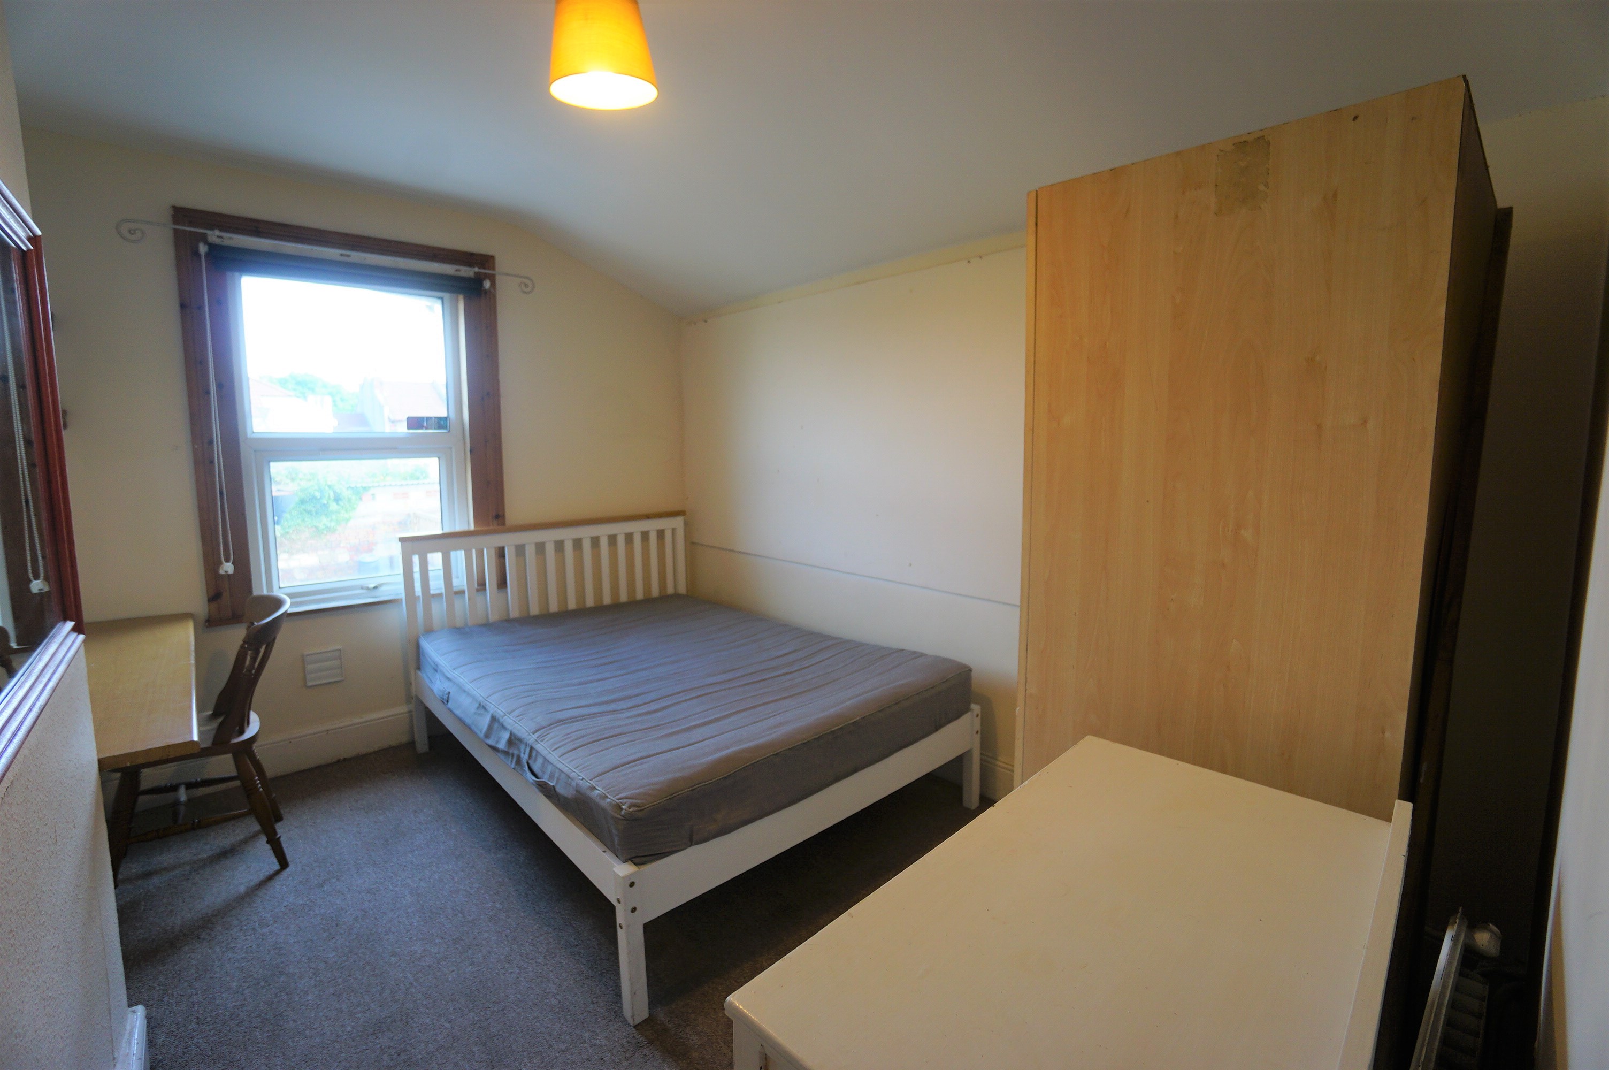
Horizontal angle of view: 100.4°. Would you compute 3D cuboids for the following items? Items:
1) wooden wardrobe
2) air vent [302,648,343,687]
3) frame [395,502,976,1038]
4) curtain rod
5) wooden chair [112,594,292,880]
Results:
[{"bbox_3d":[0.926,0.236,1.441,0.727,1.818,0.611,-7,10,-42],"label":"wooden wardrobe"},{"bbox_3d":[-2.047,0.564,2.857,0.128,0.147,0.020,-7,10,-42],"label":"air vent"},{"bbox_3d":[-0.545,0.513,2.713,1.445,0.969,1.984,-7,10,-42],"label":"frame"},{"bbox_3d":[-1.847,-1.132,2.789,1.434,0.091,0.071,-7,10,-42],"label":"curtain rod"},{"bbox_3d":[-1.924,0.639,2.151,0.505,0.879,0.434,-6,9,-35],"label":"wooden chair"}]

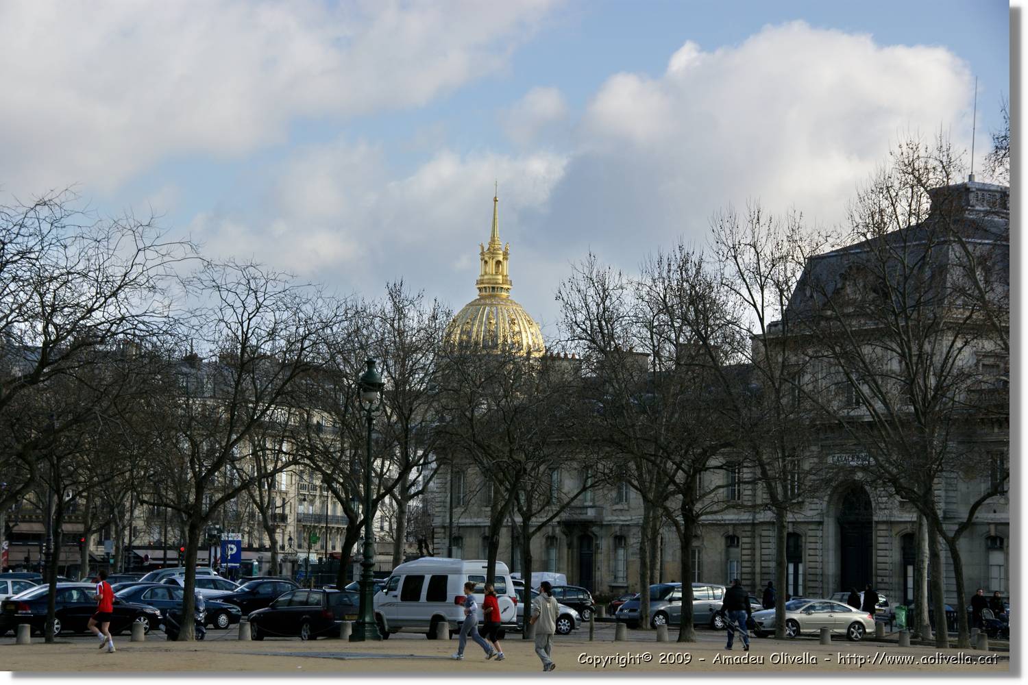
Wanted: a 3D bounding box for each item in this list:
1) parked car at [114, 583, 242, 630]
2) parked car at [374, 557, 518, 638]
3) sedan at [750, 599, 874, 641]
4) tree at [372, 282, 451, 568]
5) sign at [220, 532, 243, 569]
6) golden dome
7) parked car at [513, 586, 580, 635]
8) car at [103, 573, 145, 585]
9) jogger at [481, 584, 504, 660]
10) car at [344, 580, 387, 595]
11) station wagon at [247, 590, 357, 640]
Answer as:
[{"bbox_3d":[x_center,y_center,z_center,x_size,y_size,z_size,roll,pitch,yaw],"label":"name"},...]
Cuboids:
[{"bbox_3d":[-11.593,8.882,100.359,4.750,1.460,1.790,3,-5,-30],"label":"parked car"},{"bbox_3d":[-2.058,7.604,89.398,2.020,2.420,5.000,4,-6,-34],"label":"parked car"},{"bbox_3d":[10.628,9.897,107.056,4.810,1.400,1.870,3,-5,-26],"label":"sedan"},{"bbox_3d":[-3.997,4.335,118.548,3.400,13.600,3.400,1,-5,0],"label":"tree"},{"bbox_3d":[-13.190,9.717,140.000,0.950,1.670,0.200,1,-5,0],"label":"sign"},{"bbox_3d":[-4.837,-18.302,785.000,25.900,44.500,25.900,1,-5,0],"label":"golden dome"},{"bbox_3d":[-0.113,8.704,97.060,4.250,1.500,1.750,2,-5,-12],"label":"parked car"},{"bbox_3d":[-16.072,10.157,121.939,4.300,1.520,1.770,3,-5,-31],"label":"car"},{"bbox_3d":[-0.435,5.839,62.500,0.550,1.610,0.480,-1,-5,22],"label":"jogger"},{"bbox_3d":[-5.431,9.943,115.938,4.300,1.550,1.770,5,-6,-41],"label":"car"},{"bbox_3d":[-5.852,7.852,86.358,1.800,1.460,4.700,4,-6,-35],"label":"station wagon"}]

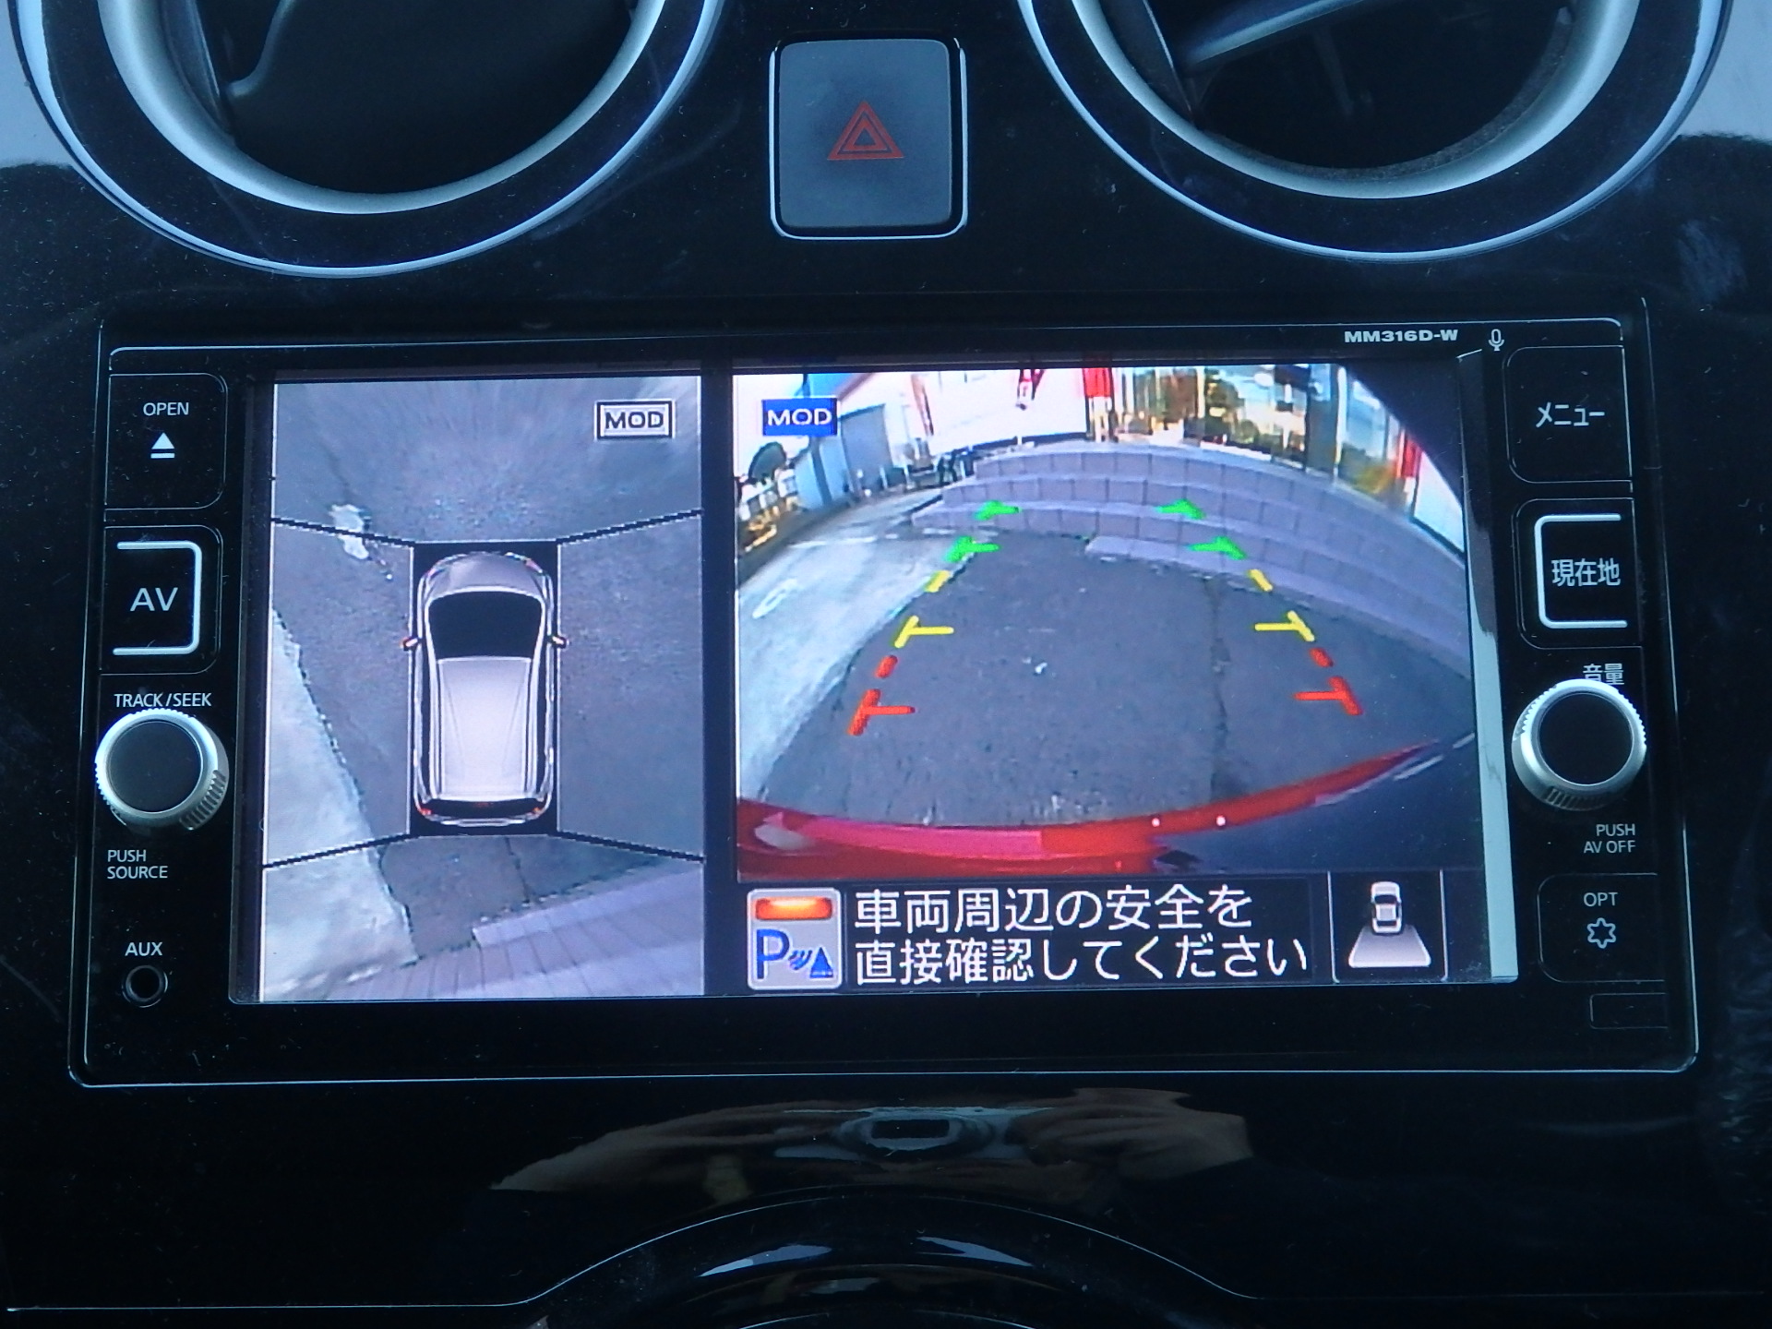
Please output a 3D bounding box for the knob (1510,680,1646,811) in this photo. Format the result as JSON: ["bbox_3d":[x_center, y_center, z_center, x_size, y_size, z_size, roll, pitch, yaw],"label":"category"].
[{"bbox_3d":[0.088,0.010,0.389,0.016,0.016,0.007,-1,-11,1],"label":"knob"}]

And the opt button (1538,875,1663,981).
[{"bbox_3d":[0.091,0.034,0.392,0.016,0.014,0.005,-1,-11,0],"label":"opt button"}]

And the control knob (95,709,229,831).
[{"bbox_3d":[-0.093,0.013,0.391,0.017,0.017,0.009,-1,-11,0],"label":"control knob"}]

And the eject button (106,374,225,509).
[{"bbox_3d":[-0.095,-0.030,0.406,0.016,0.019,0.005,-1,-11,0],"label":"eject button"}]

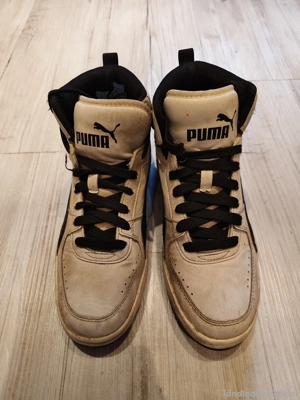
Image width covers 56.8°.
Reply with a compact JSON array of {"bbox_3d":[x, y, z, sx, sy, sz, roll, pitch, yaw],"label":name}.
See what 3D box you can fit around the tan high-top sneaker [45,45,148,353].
[{"bbox_3d":[-0.052,-0.005,0.317,0.111,0.163,0.298,1,59,2],"label":"tan high-top sneaker"}]

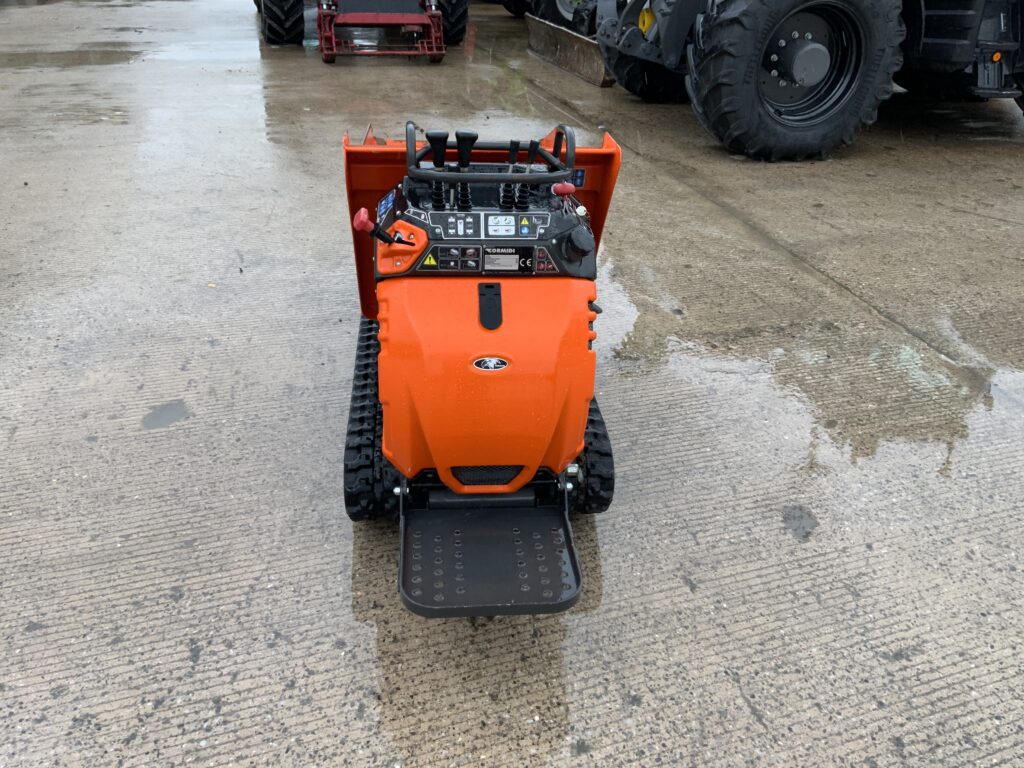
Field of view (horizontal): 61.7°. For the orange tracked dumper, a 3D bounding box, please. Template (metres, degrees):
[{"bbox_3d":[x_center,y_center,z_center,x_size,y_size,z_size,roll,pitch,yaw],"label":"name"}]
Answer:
[{"bbox_3d":[-0.094,-0.294,2.503,0.750,1.170,1.860,0,30,-6],"label":"orange tracked dumper"}]

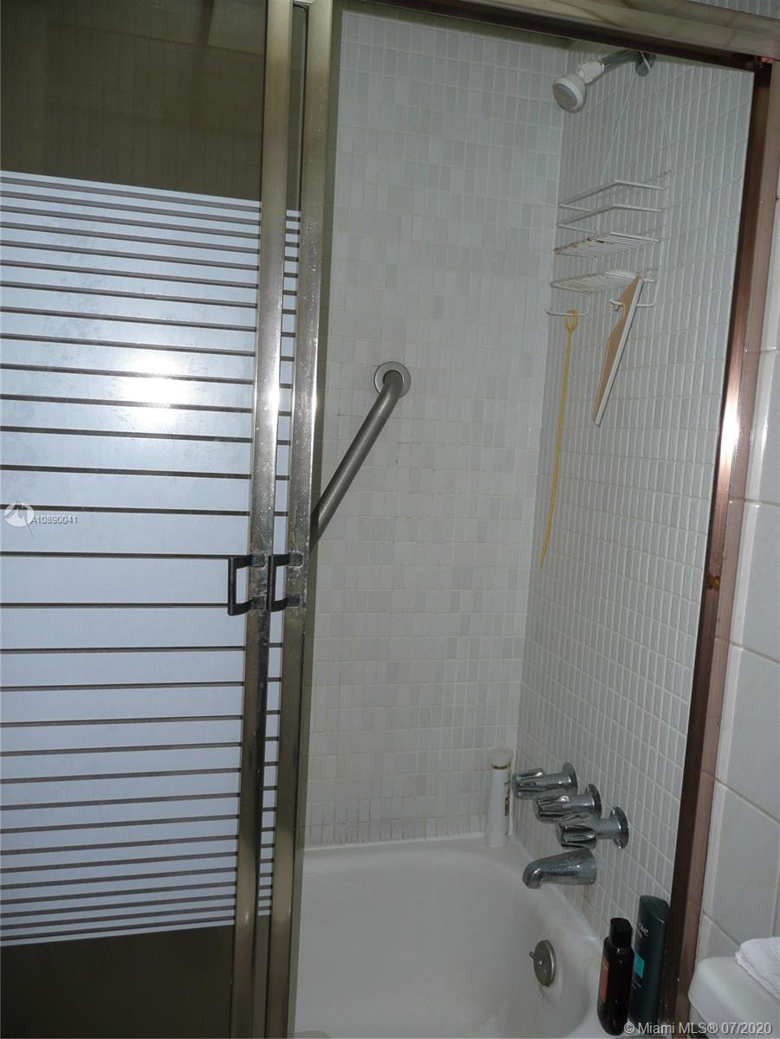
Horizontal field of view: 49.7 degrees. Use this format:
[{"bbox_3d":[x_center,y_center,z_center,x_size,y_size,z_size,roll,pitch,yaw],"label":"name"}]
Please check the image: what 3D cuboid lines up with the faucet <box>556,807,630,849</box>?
[{"bbox_3d":[0.356,0.553,1.490,0.115,0.066,0.065,2,6,-14],"label":"faucet"}]

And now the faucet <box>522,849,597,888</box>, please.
[{"bbox_3d":[0.317,0.663,1.594,0.133,0.070,0.057,2,6,-14],"label":"faucet"}]

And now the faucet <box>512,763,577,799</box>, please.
[{"bbox_3d":[0.307,0.523,1.677,0.118,0.066,0.065,2,6,-14],"label":"faucet"}]

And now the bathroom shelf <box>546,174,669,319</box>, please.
[{"bbox_3d":[0.382,-0.490,1.512,0.098,0.228,0.246,2,6,-14],"label":"bathroom shelf"}]

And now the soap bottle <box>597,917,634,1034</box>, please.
[{"bbox_3d":[0.361,0.725,1.344,0.039,0.166,0.061,2,6,-14],"label":"soap bottle"}]

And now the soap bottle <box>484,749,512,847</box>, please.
[{"bbox_3d":[0.249,0.635,1.916,0.056,0.211,0.057,3,6,0],"label":"soap bottle"}]

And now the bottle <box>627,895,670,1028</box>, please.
[{"bbox_3d":[0.418,0.715,1.366,0.042,0.188,0.070,2,6,-14],"label":"bottle"}]

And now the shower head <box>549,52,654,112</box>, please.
[{"bbox_3d":[0.367,-0.775,1.467,0.175,0.138,0.077,2,6,-14],"label":"shower head"}]

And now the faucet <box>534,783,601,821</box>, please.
[{"bbox_3d":[0.333,0.538,1.585,0.113,0.066,0.065,2,6,-14],"label":"faucet"}]

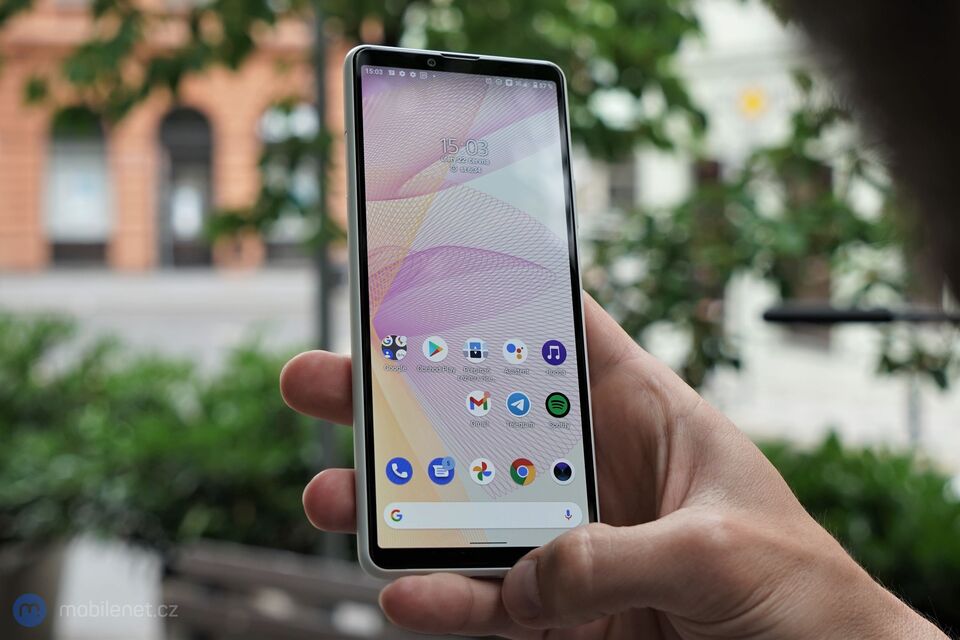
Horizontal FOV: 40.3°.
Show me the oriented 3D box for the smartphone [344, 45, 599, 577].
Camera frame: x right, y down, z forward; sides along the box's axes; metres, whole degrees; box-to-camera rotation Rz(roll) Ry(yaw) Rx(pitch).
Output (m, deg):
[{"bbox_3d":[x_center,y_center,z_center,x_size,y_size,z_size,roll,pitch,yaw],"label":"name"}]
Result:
[{"bbox_3d":[-0.003,-0.005,0.372,0.068,0.154,0.009,2,-17,-17],"label":"smartphone"}]

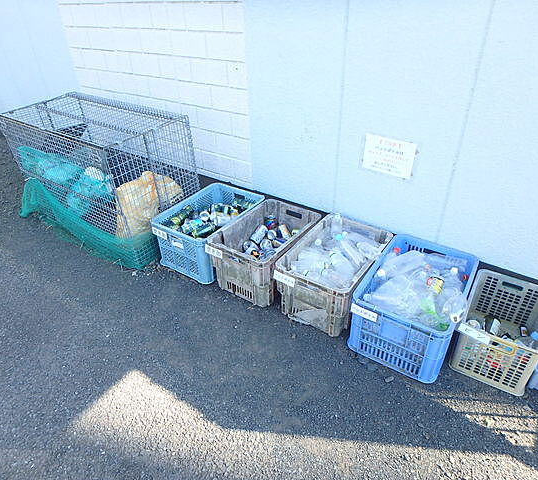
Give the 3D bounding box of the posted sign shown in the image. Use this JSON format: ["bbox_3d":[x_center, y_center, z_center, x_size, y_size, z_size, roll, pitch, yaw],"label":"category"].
[{"bbox_3d":[0.578,-0.404,1.885,0.251,0.178,0.010,20,39,30],"label":"posted sign"}]

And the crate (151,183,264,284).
[{"bbox_3d":[-0.335,-0.050,2.349,0.401,0.317,0.588,19,38,28],"label":"crate"}]

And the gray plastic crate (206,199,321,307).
[{"bbox_3d":[-0.004,0.065,2.158,0.381,0.312,0.564,20,39,30],"label":"gray plastic crate"}]

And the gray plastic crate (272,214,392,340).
[{"bbox_3d":[0.337,0.173,1.969,0.376,0.316,0.569,20,39,30],"label":"gray plastic crate"}]

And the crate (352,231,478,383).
[{"bbox_3d":[0.672,0.286,1.802,0.399,0.288,0.613,19,39,29],"label":"crate"}]

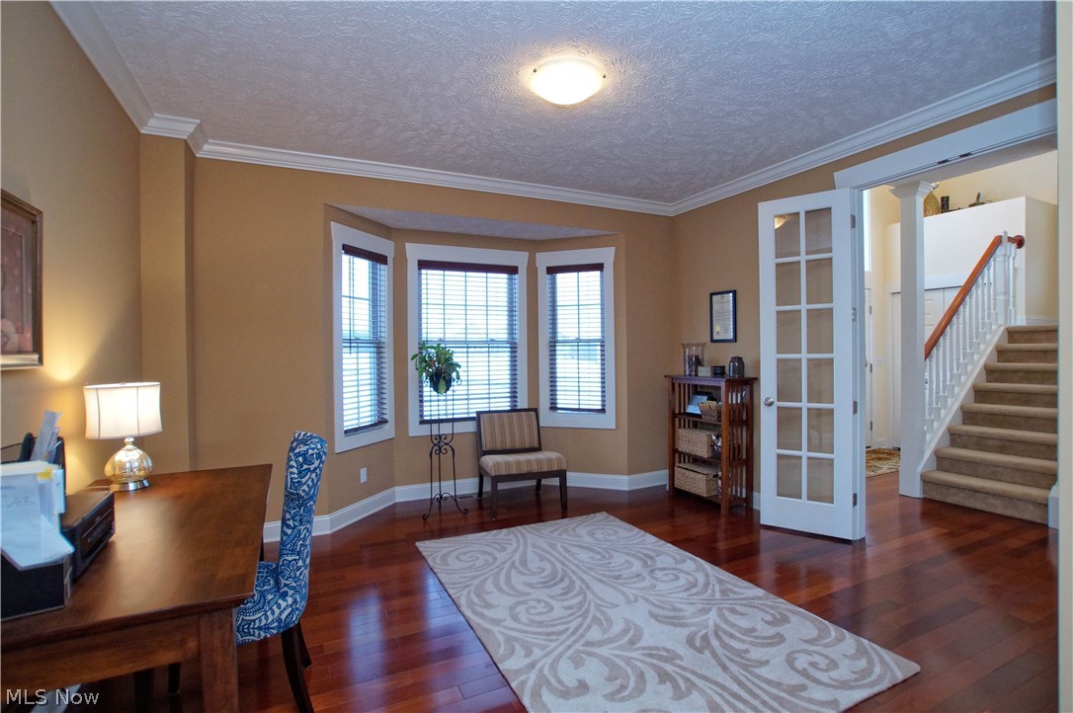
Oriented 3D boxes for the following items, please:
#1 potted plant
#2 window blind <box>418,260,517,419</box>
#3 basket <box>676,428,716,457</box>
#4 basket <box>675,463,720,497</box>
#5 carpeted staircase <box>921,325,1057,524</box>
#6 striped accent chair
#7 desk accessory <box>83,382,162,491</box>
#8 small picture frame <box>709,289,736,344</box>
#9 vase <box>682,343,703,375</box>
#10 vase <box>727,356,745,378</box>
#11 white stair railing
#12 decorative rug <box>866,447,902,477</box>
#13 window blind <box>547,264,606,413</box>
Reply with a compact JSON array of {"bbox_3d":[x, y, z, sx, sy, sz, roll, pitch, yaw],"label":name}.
[{"bbox_3d":[-0.840,0.095,3.988,0.418,0.439,0.398,-1,1,0],"label":"potted plant"},{"bbox_3d":[-0.637,-0.143,4.590,0.979,1.515,0.061,-1,1,-24],"label":"window blind"},{"bbox_3d":[1.474,0.774,4.326,0.167,0.196,0.341,-1,1,-26],"label":"basket"},{"bbox_3d":[1.473,1.117,4.339,0.197,0.211,0.385,-1,1,-26],"label":"basket"},{"bbox_3d":[4.382,0.471,4.251,1.740,1.550,0.820,-1,1,-26],"label":"carpeted staircase"},{"bbox_3d":[-0.168,0.918,4.326,0.645,0.800,0.750,-1,1,-17],"label":"striped accent chair"},{"bbox_3d":[-1.954,0.374,2.283,0.290,0.495,0.290,-1,1,-26],"label":"desk accessory"},{"bbox_3d":[1.665,-0.350,4.248,0.025,0.449,0.291,-1,1,-27],"label":"small picture frame"},{"bbox_3d":[1.498,0.029,4.517,0.215,0.325,0.215,-1,1,-26],"label":"vase"},{"bbox_3d":[1.724,0.089,4.100,0.131,0.182,0.131,-1,1,0],"label":"vase"},{"bbox_3d":[4.356,-0.249,4.697,1.907,2.040,0.092,-1,1,-25],"label":"white stair railing"},{"bbox_3d":[3.987,1.246,5.693,1.785,0.012,0.816,-1,1,-25],"label":"decorative rug"},{"bbox_3d":[0.396,-0.180,4.753,0.571,1.469,0.061,0,1,18],"label":"window blind"}]

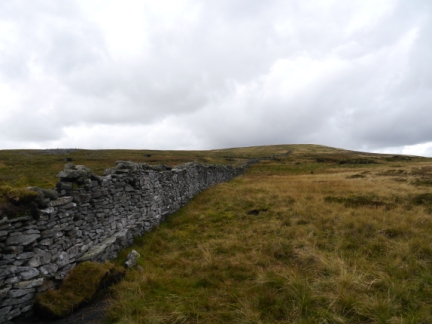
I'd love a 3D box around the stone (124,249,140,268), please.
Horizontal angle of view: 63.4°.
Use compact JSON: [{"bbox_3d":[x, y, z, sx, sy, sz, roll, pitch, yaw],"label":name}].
[{"bbox_3d":[-1.220,1.420,5.100,0.230,0.240,0.230,0,1,0],"label":"stone"}]

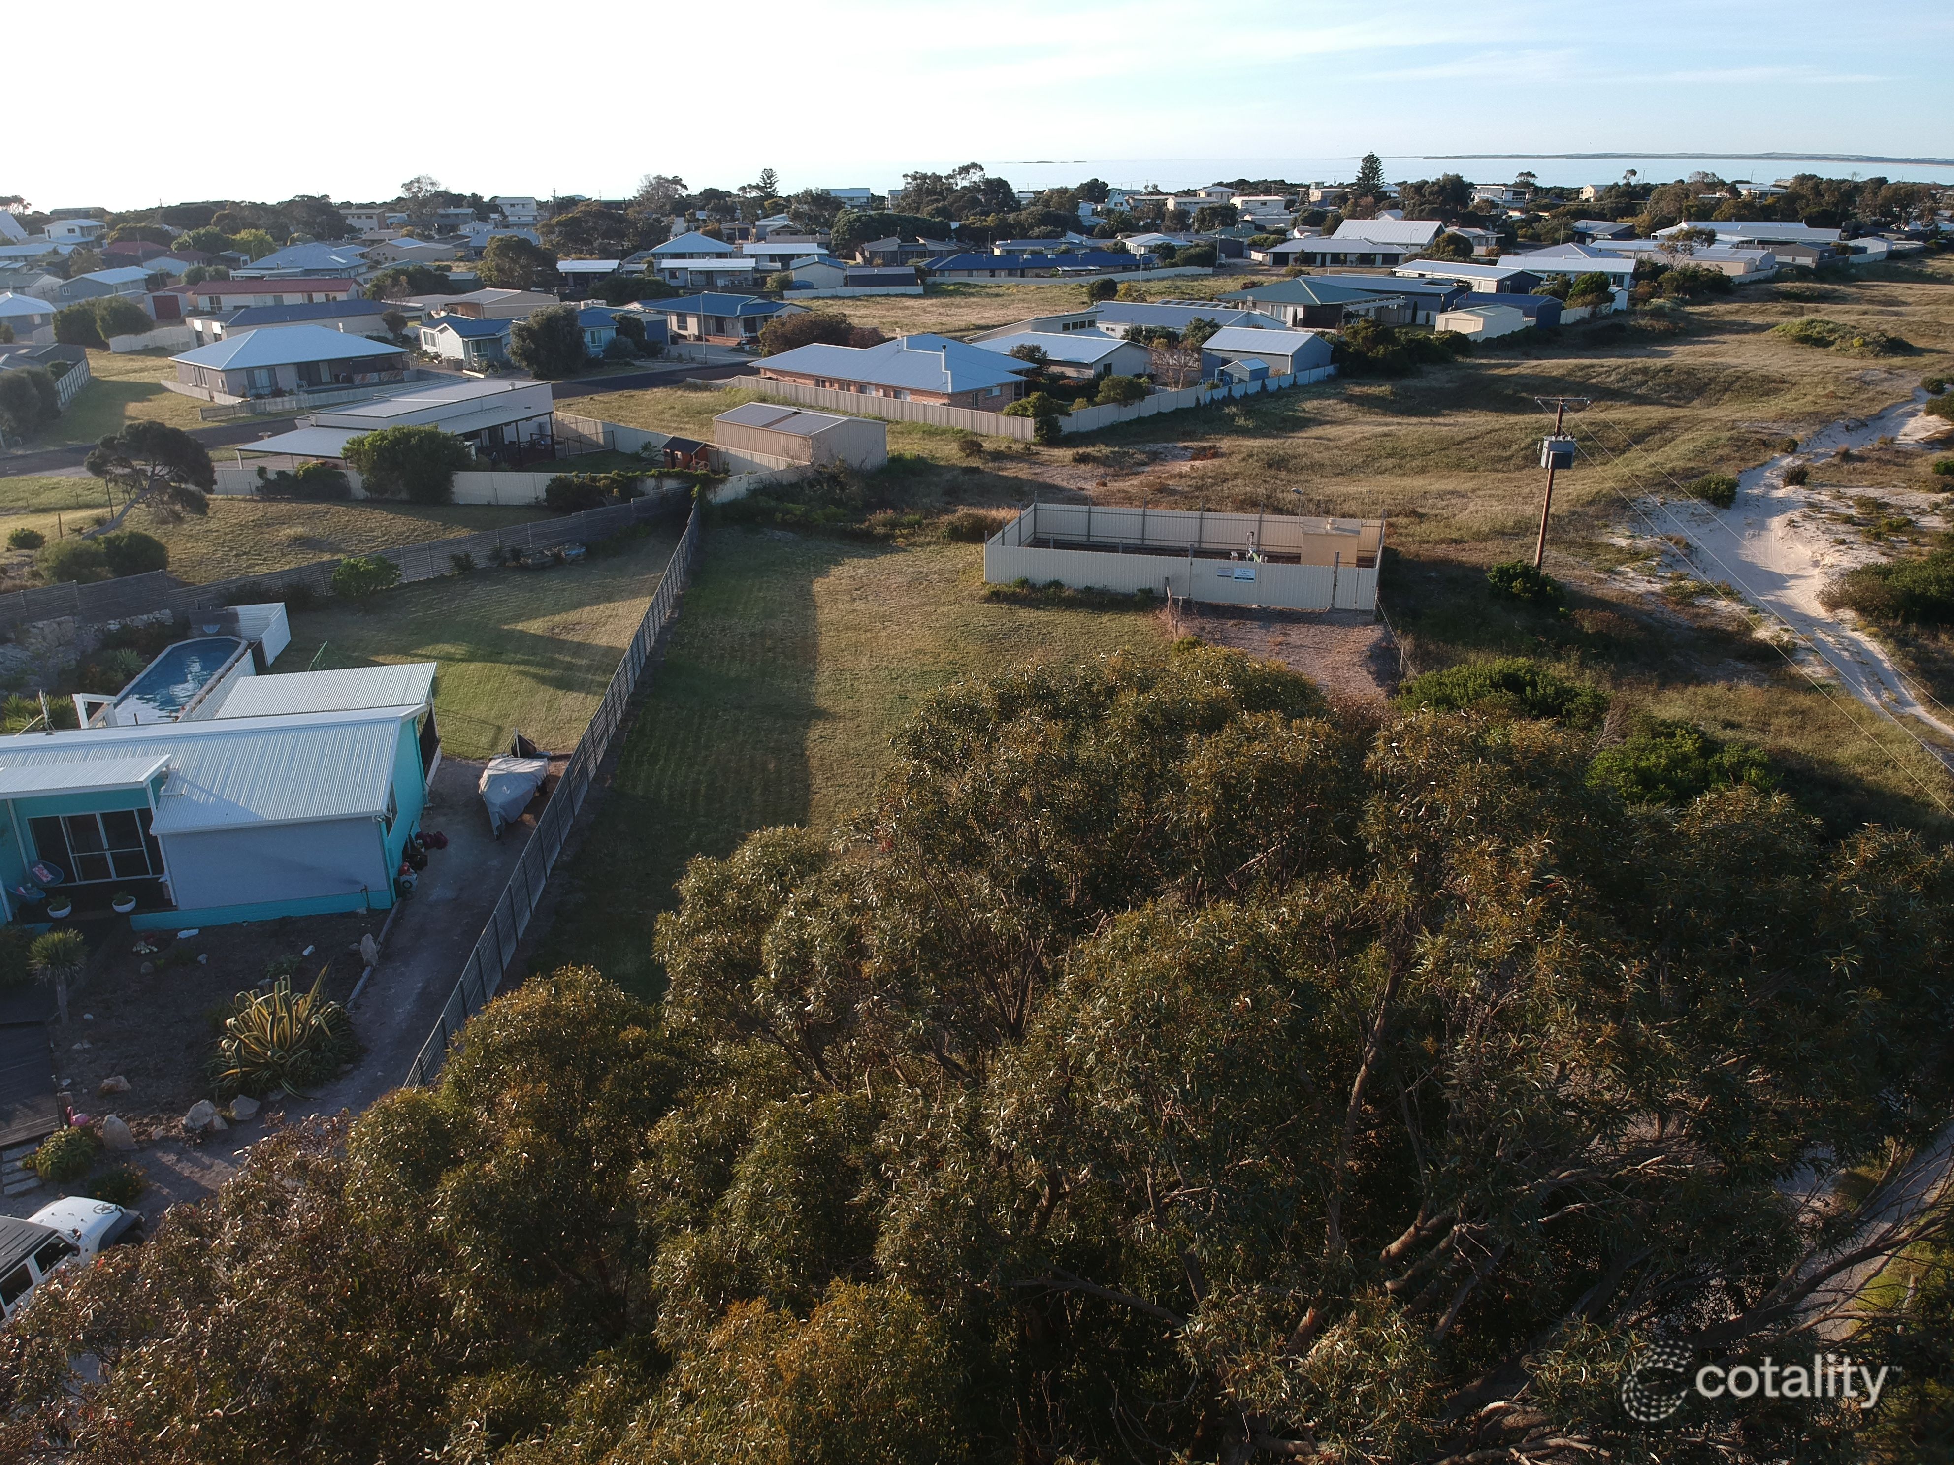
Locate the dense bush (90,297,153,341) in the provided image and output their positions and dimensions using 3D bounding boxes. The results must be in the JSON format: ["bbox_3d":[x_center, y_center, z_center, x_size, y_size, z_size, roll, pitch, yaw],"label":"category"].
[{"bbox_3d":[-94.788,-45.569,156.937,5.524,5.544,5.524,-13,25,-28],"label":"dense bush"}]

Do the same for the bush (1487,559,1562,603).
[{"bbox_3d":[24.712,-7.021,63.703,3.299,1.672,2.804,8,24,20],"label":"bush"}]

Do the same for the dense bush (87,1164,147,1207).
[{"bbox_3d":[-16.789,8.846,27.549,1.016,0.537,0.914,-17,27,-34],"label":"dense bush"}]

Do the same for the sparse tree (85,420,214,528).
[{"bbox_3d":[-44.046,-13.688,75.084,6.300,6.100,5.200,-13,25,-28],"label":"sparse tree"}]

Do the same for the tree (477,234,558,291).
[{"bbox_3d":[-74.236,-75.721,228.155,12.384,9.129,11.146,-7,23,-16],"label":"tree"}]

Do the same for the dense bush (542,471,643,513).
[{"bbox_3d":[-21.740,-13.608,79.832,5.427,2.194,3.256,-6,23,-14],"label":"dense bush"}]

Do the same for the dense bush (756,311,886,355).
[{"bbox_3d":[-16.647,-42.769,151.157,13.807,4.537,8.284,-3,22,-5],"label":"dense bush"}]

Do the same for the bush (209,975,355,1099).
[{"bbox_3d":[-15.192,6.735,30.958,2.806,2.000,2.806,-13,25,-28],"label":"bush"}]

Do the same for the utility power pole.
[{"bbox_3d":[26.532,-11.396,65.500,2.400,8.300,1.000,4,23,10],"label":"utility power pole"}]

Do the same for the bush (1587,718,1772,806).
[{"bbox_3d":[22.153,0.664,44.337,5.306,2.077,3.980,11,25,26],"label":"bush"}]

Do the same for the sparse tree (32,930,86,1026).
[{"bbox_3d":[-21.346,5.740,32.973,1.350,2.480,1.350,-16,27,-34],"label":"sparse tree"}]

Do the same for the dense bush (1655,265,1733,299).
[{"bbox_3d":[108.316,-68.025,213.157,10.531,4.970,7.372,10,24,24],"label":"dense bush"}]

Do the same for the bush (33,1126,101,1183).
[{"bbox_3d":[-18.083,8.237,27.930,1.140,0.873,1.026,-17,27,-35],"label":"bush"}]

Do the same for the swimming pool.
[{"bbox_3d":[-31.163,-1.557,55.212,3.076,1.200,10.300,-5,23,-11],"label":"swimming pool"}]

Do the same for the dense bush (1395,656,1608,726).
[{"bbox_3d":[18.980,-1.794,51.188,7.343,1.495,4.773,8,24,20],"label":"dense bush"}]

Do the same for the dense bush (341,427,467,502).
[{"bbox_3d":[-33.000,-15.412,81.364,6.667,4.377,5.334,-9,24,-20],"label":"dense bush"}]

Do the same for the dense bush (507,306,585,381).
[{"bbox_3d":[-40.382,-36.791,132.937,7.023,6.787,7.023,-7,23,-15],"label":"dense bush"}]

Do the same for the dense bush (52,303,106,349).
[{"bbox_3d":[-100.018,-45.331,157.280,5.033,4.904,5.033,-13,26,-29],"label":"dense bush"}]

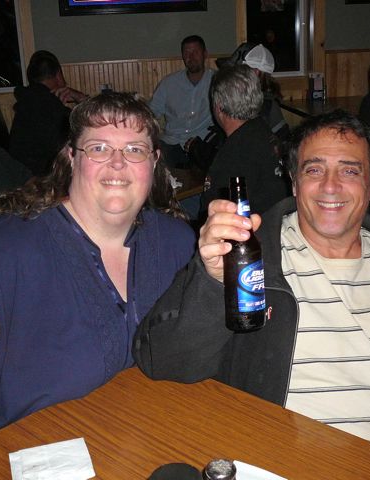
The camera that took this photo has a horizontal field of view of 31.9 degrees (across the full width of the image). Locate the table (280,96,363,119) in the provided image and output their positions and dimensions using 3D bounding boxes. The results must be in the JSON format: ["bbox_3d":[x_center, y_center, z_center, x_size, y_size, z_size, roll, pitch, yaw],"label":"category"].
[{"bbox_3d":[1.099,-0.522,4.481,0.800,0.750,1.100,-1,19,6],"label":"table"}]

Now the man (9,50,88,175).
[{"bbox_3d":[-0.646,-0.359,3.393,0.540,1.200,0.660,14,24,39],"label":"man"}]

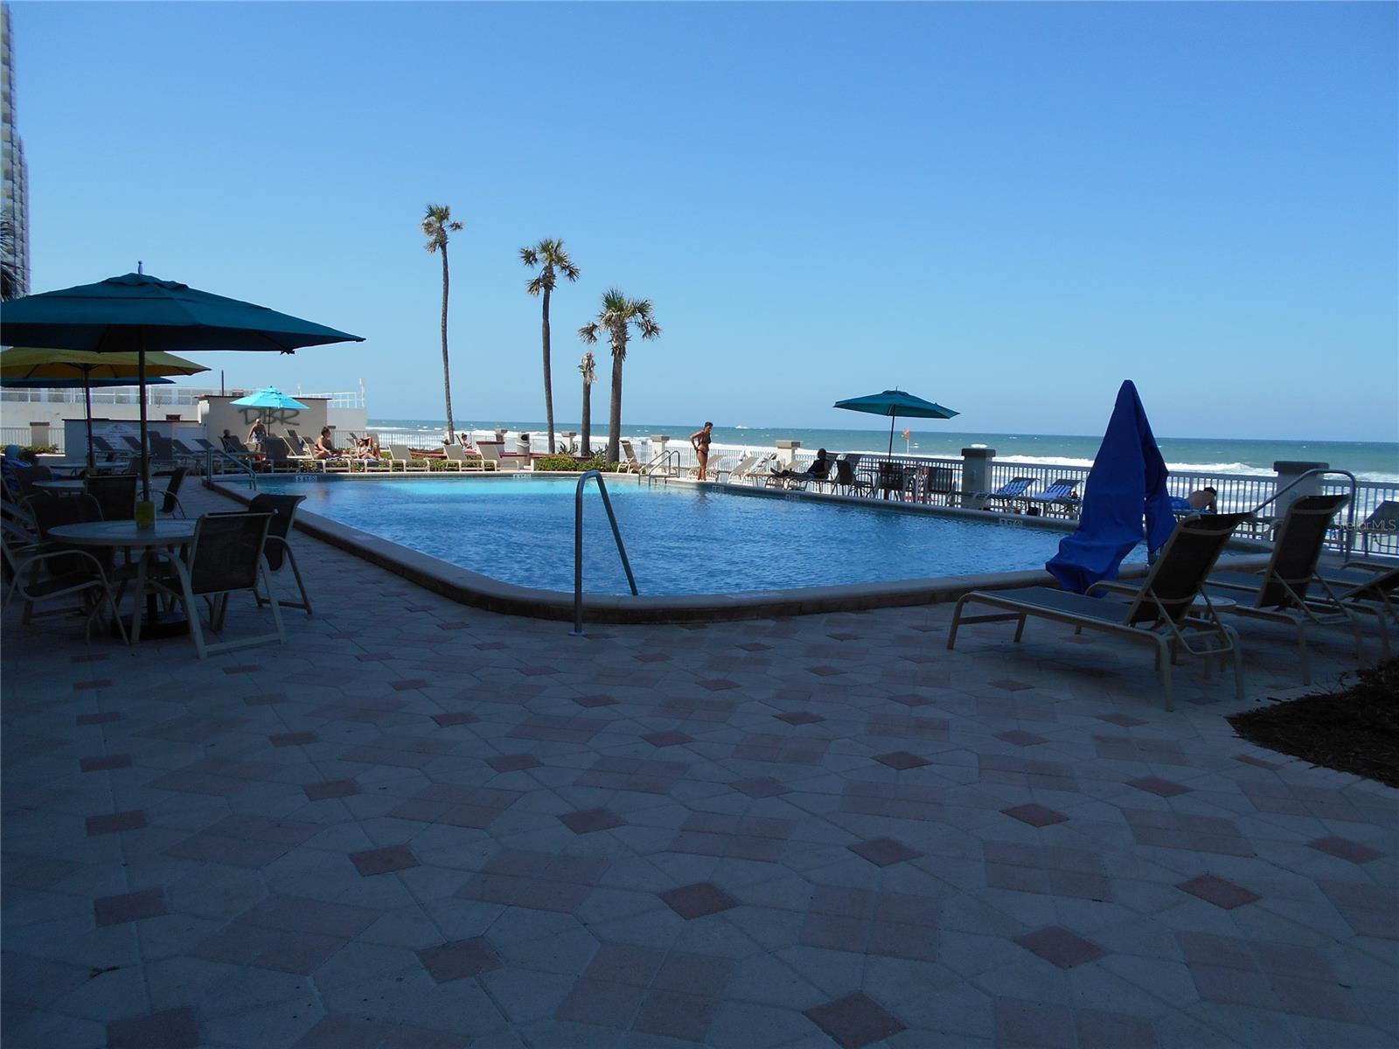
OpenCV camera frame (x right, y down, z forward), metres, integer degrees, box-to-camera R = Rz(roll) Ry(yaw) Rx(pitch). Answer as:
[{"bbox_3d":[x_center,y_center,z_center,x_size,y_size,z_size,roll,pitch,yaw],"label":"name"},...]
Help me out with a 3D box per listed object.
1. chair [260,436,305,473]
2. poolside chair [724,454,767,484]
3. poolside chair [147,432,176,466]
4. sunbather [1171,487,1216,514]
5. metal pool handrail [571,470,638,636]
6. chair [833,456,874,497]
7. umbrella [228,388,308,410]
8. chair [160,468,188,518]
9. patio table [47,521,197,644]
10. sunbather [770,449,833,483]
[{"bbox_3d":[-11.103,-1.781,27.973,0.690,0.950,1.850,-2,6,-28],"label":"chair"},{"bbox_3d":[1.089,-1.396,27.200,1.800,0.900,0.700,-2,6,-31],"label":"poolside chair"},{"bbox_3d":[-14.801,-1.874,28.981,0.670,0.960,1.550,-2,6,-30],"label":"poolside chair"},{"bbox_3d":[7.783,-0.383,16.721,1.600,0.420,0.550,-2,6,-35],"label":"sunbather"},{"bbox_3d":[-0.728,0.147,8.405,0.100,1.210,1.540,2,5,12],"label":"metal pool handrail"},{"bbox_3d":[3.267,-0.888,22.200,0.700,0.920,0.600,-1,6,-25],"label":"chair"},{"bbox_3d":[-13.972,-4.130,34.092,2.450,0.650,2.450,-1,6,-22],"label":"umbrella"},{"bbox_3d":[-6.848,-0.252,13.449,0.700,0.960,0.630,-1,6,-26],"label":"chair"},{"bbox_3d":[-3.900,0.403,7.508,1.260,0.730,1.260,-2,6,-28],"label":"patio table"},{"bbox_3d":[2.351,-1.387,24.300,1.350,0.760,0.550,-1,6,-25],"label":"sunbather"}]

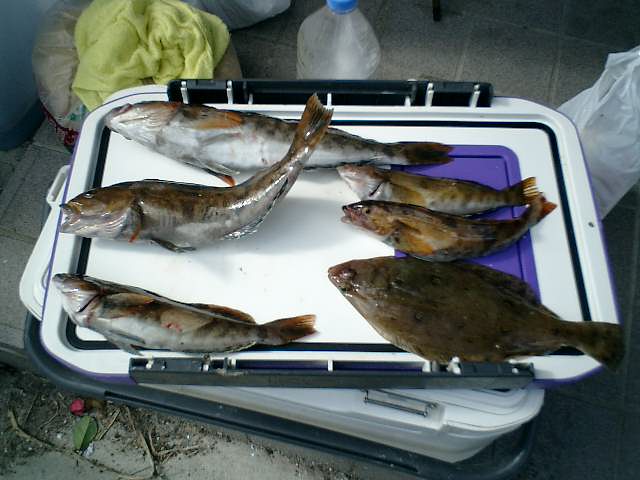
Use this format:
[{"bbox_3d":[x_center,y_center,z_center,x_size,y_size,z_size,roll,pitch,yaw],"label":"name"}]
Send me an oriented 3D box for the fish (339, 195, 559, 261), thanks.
[{"bbox_3d":[0.131,-0.011,0.681,0.220,0.045,0.068,-1,64,0],"label":"fish"}]

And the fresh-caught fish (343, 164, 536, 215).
[{"bbox_3d":[0.122,-0.050,0.704,0.208,0.036,0.050,5,64,3],"label":"fresh-caught fish"}]

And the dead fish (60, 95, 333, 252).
[{"bbox_3d":[-0.118,-0.045,0.673,0.285,0.075,0.090,-17,80,3],"label":"dead fish"}]

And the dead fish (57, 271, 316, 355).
[{"bbox_3d":[-0.132,0.078,0.639,0.258,0.046,0.068,8,64,4],"label":"dead fish"}]

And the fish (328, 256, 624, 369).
[{"bbox_3d":[0.144,0.072,0.650,0.286,0.030,0.105,11,65,6],"label":"fish"}]

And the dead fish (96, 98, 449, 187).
[{"bbox_3d":[-0.049,-0.093,0.712,0.372,0.060,0.087,8,64,4],"label":"dead fish"}]

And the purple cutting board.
[{"bbox_3d":[0.148,-0.013,0.709,0.140,0.010,0.197,1,64,1],"label":"purple cutting board"}]

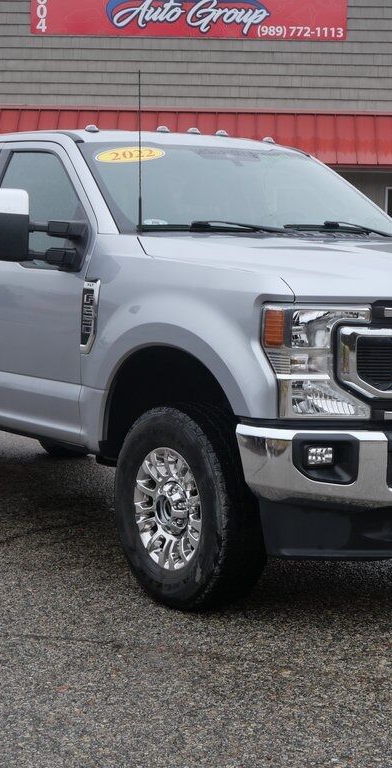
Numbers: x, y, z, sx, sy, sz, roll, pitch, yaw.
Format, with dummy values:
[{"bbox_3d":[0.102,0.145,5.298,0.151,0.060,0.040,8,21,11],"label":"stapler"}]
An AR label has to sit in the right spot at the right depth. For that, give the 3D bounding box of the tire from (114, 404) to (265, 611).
[{"bbox_3d":[-0.031,0.509,6.130,0.280,0.819,0.829,-3,6,-34],"label":"tire"}]

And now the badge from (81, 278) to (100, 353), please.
[{"bbox_3d":[-0.461,-0.297,6.493,0.030,0.330,0.155,-3,6,-34],"label":"badge"}]

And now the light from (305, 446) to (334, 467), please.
[{"bbox_3d":[0.462,0.265,5.490,0.120,0.080,0.070,-3,6,-34],"label":"light"}]

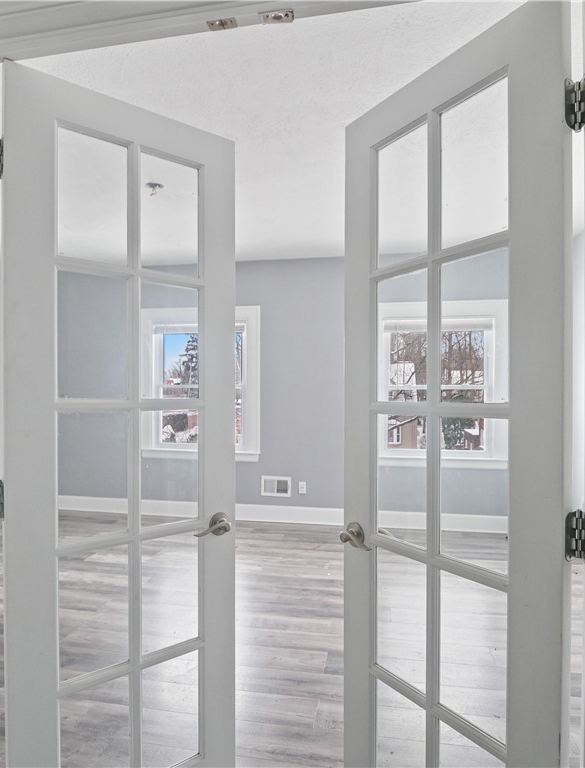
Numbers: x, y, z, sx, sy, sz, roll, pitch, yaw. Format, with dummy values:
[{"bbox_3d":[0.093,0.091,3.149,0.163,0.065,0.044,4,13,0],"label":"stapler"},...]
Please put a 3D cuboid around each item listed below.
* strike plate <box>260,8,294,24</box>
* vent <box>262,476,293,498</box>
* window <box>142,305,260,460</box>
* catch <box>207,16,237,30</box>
[{"bbox_3d":[-0.030,-0.734,0.945,0.064,0.007,0.028,0,0,11],"label":"strike plate"},{"bbox_3d":[-0.158,1.012,4.670,0.300,0.196,0.018,0,0,10],"label":"vent"},{"bbox_3d":[-0.947,-0.010,4.840,1.290,1.550,0.120,0,0,10],"label":"window"},{"bbox_3d":[-0.141,-0.731,0.962,0.057,0.007,0.025,0,0,11],"label":"catch"}]

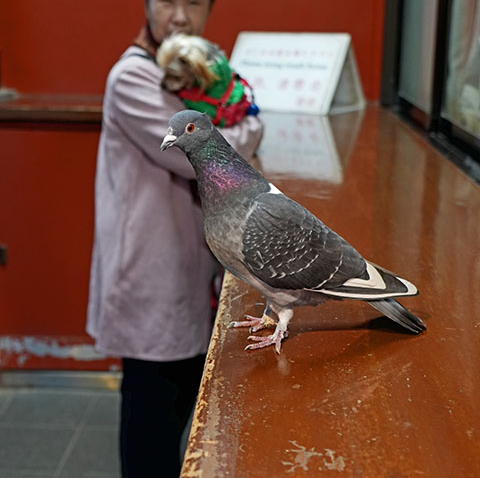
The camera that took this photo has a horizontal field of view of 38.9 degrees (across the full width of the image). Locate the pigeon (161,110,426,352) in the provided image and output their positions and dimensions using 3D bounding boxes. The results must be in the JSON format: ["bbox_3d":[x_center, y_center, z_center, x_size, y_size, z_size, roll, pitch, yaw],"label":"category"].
[{"bbox_3d":[0.055,-0.014,0.629,0.260,0.214,0.110,-1,17,-5],"label":"pigeon"}]

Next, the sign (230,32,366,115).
[{"bbox_3d":[0.187,-0.606,2.461,0.455,0.262,0.275,11,20,31],"label":"sign"}]

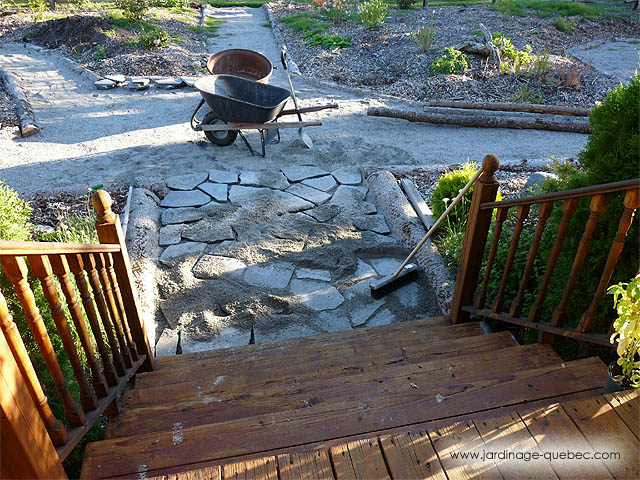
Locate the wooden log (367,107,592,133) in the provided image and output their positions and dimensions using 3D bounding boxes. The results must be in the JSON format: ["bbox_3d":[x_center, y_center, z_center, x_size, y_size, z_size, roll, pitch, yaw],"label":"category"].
[{"bbox_3d":[2.192,-1.580,6.516,3.170,0.190,0.220,7,33,11],"label":"wooden log"}]

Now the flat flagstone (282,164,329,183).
[{"bbox_3d":[-0.163,-0.698,5.325,0.454,0.055,0.321,-14,35,-21],"label":"flat flagstone"}]

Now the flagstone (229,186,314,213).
[{"bbox_3d":[-0.495,-0.360,4.792,0.925,0.055,0.435,9,34,13],"label":"flagstone"}]

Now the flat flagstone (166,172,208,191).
[{"bbox_3d":[-1.336,-0.574,5.033,0.409,0.050,0.306,-4,32,-8],"label":"flat flagstone"}]

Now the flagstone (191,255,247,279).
[{"bbox_3d":[-0.769,0.243,3.845,0.385,0.055,0.285,7,33,11],"label":"flagstone"}]

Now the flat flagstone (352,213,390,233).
[{"bbox_3d":[0.447,-0.124,4.436,0.325,0.050,0.281,-2,32,-4],"label":"flat flagstone"}]

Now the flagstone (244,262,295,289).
[{"bbox_3d":[-0.393,0.273,3.861,0.345,0.050,0.275,7,32,9],"label":"flagstone"}]

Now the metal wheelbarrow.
[{"bbox_3d":[-0.637,-1.335,5.539,1.520,0.720,0.640,7,32,11],"label":"metal wheelbarrow"}]

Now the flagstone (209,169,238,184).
[{"bbox_3d":[-1.009,-0.634,5.216,0.326,0.055,0.310,-1,33,-1],"label":"flagstone"}]

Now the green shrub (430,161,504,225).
[{"bbox_3d":[1.281,-0.415,4.363,0.580,0.580,0.580,1,32,0],"label":"green shrub"}]

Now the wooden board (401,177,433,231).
[{"bbox_3d":[0.942,-0.319,4.643,0.130,0.110,0.900,-4,32,-8],"label":"wooden board"}]

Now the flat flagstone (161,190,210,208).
[{"bbox_3d":[-1.270,-0.379,4.813,0.450,0.055,0.327,-2,33,-3],"label":"flat flagstone"}]

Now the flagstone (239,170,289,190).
[{"bbox_3d":[-0.566,-0.585,5.145,0.544,0.055,0.441,-1,33,-3],"label":"flagstone"}]

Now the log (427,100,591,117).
[{"bbox_3d":[2.718,-1.792,6.758,2.440,0.100,0.100,5,32,6],"label":"log"}]

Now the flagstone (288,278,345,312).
[{"bbox_3d":[-0.038,0.426,3.566,0.429,0.055,0.288,10,34,15],"label":"flagstone"}]

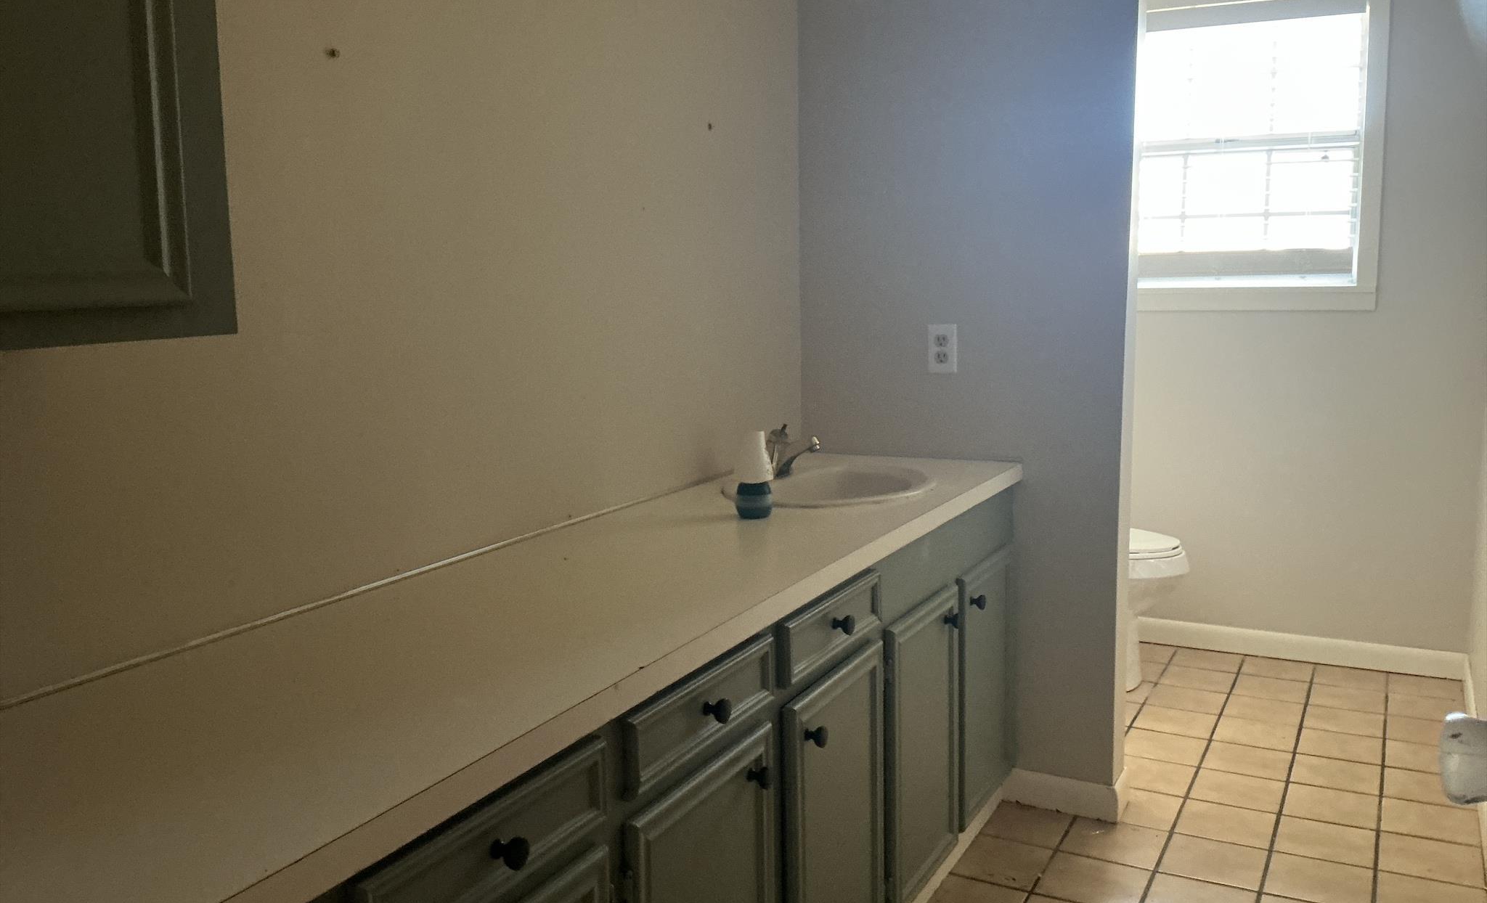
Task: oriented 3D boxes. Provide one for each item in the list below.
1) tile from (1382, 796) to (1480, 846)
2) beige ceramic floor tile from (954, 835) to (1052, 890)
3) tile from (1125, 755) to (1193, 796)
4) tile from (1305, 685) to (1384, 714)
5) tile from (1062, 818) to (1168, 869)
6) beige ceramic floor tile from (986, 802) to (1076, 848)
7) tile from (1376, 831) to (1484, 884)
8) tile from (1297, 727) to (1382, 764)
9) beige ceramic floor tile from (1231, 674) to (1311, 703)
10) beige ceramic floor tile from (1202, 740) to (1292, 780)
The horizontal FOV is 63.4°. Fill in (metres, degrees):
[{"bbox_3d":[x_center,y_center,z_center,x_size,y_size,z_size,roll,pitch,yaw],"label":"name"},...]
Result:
[{"bbox_3d":[1.589,0.865,2.784,0.192,0.010,0.198,3,10,29],"label":"tile"},{"bbox_3d":[0.560,0.893,2.608,0.182,0.010,0.198,3,9,29],"label":"beige ceramic floor tile"},{"bbox_3d":[1.041,0.834,3.085,0.199,0.010,0.198,3,10,29],"label":"tile"},{"bbox_3d":[1.783,0.733,3.551,0.199,0.009,0.199,3,9,29],"label":"tile"},{"bbox_3d":[0.834,0.876,2.691,0.196,0.010,0.198,3,9,29],"label":"tile"},{"bbox_3d":[0.669,0.881,2.830,0.185,0.010,0.198,3,10,29],"label":"beige ceramic floor tile"},{"bbox_3d":[1.483,0.887,2.593,0.194,0.010,0.195,3,10,29],"label":"tile"},{"bbox_3d":[1.591,0.790,3.206,0.196,0.010,0.198,3,9,29],"label":"tile"},{"bbox_3d":[1.609,0.727,3.662,0.196,0.010,0.198,3,9,29],"label":"beige ceramic floor tile"},{"bbox_3d":[1.323,0.816,3.159,0.199,0.010,0.198,3,10,29],"label":"beige ceramic floor tile"}]

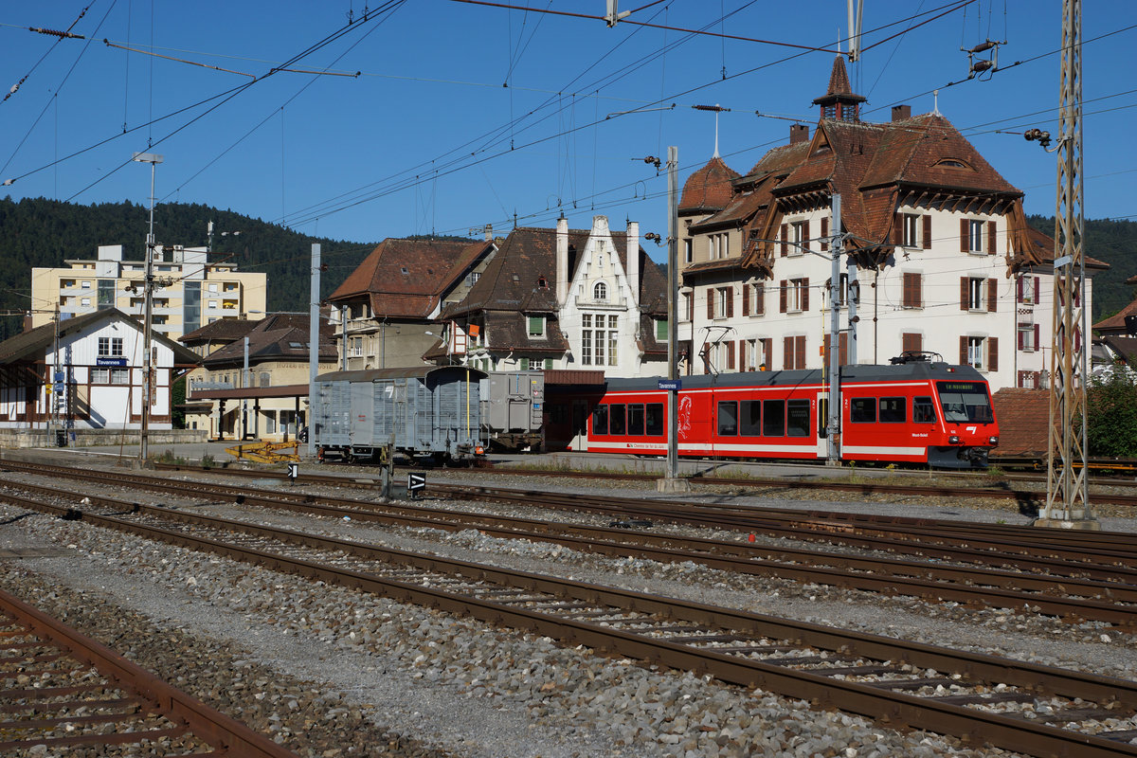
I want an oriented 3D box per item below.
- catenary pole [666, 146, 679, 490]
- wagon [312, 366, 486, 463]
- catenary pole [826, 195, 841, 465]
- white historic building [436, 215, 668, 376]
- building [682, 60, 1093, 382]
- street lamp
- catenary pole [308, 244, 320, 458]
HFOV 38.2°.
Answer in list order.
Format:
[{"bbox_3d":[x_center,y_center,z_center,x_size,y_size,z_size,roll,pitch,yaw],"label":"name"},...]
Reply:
[{"bbox_3d":[2.704,-1.670,42.395,0.240,8.640,0.240,1,-2,-29],"label":"catenary pole"},{"bbox_3d":[-6.325,1.424,60.614,2.500,3.530,8.400,2,-2,-38],"label":"wagon"},{"bbox_3d":[9.920,-1.811,61.120,0.290,9.996,0.290,1,-2,-29],"label":"catenary pole"},{"bbox_3d":[0.210,-2.683,111.695,16.000,15.600,11.500,1,-2,-20],"label":"white historic building"},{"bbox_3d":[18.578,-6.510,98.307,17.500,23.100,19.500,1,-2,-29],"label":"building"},{"bbox_3d":[-15.097,-2.602,59.137,1.000,11.235,0.450,1,-2,-29],"label":"street lamp"},{"bbox_3d":[-11.745,-1.335,76.115,0.330,9.911,0.330,1,-2,-29],"label":"catenary pole"}]

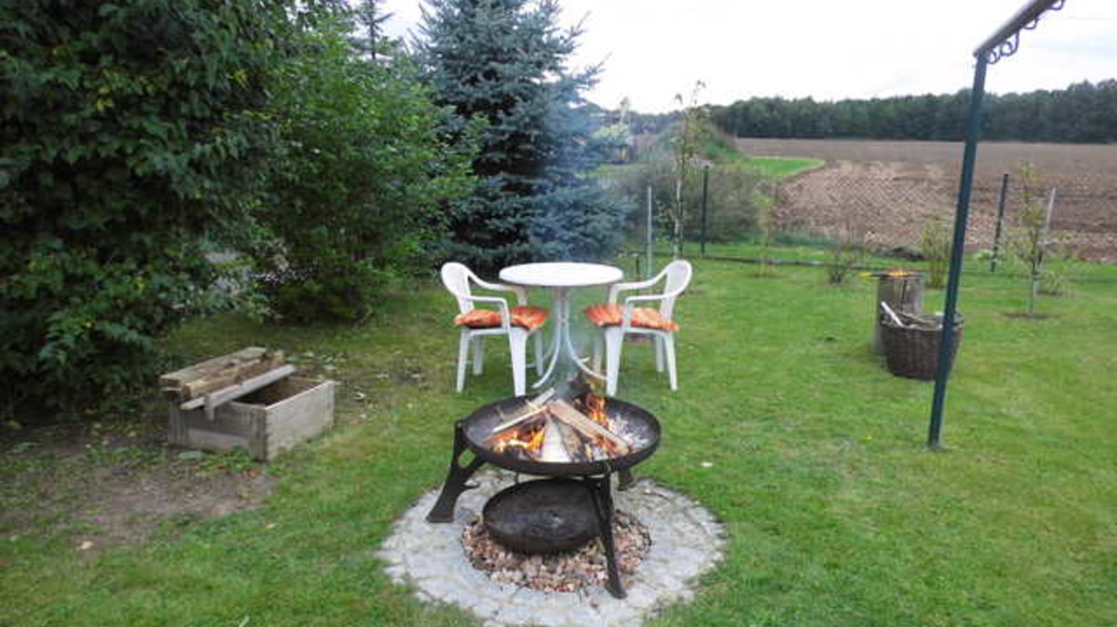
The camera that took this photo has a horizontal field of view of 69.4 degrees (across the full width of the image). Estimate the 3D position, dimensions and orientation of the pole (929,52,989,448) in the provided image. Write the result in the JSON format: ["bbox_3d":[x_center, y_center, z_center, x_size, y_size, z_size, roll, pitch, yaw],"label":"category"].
[{"bbox_3d":[2.003,-0.271,4.060,0.052,1.995,0.052,1,13,0],"label":"pole"}]

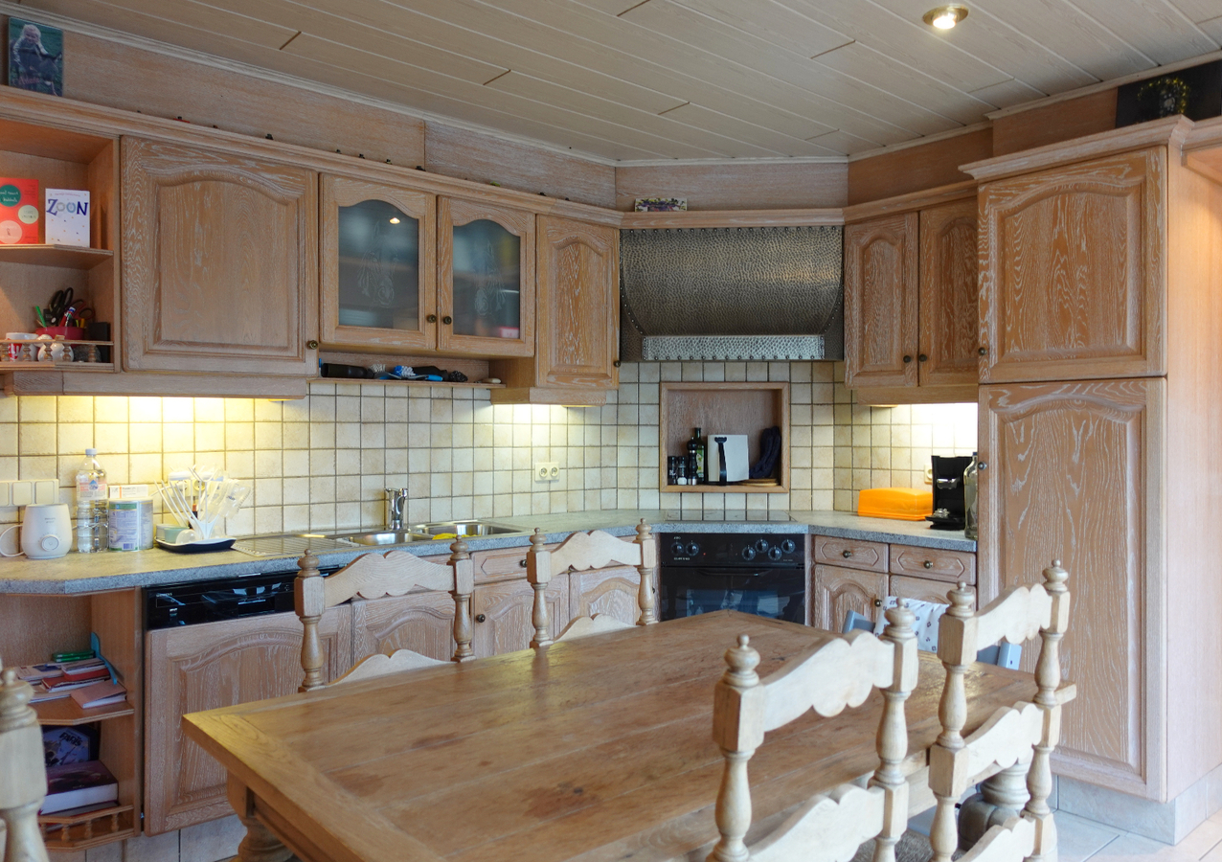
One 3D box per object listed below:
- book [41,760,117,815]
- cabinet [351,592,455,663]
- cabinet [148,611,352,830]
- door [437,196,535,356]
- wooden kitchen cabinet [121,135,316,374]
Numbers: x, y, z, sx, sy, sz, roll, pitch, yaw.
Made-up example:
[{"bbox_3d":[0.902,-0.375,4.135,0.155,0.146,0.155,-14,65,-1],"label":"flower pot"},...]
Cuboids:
[{"bbox_3d":[-1.588,1.050,2.551,0.186,0.053,0.223,0,0,-40],"label":"book"},{"bbox_3d":[-0.836,0.821,3.107,0.428,0.599,0.571,0,0,-38],"label":"cabinet"},{"bbox_3d":[-1.238,0.834,2.788,0.587,0.576,0.571,0,0,-38],"label":"cabinet"},{"bbox_3d":[-0.483,-0.587,3.346,0.439,0.578,0.030,0,0,-38],"label":"door"},{"bbox_3d":[-1.363,-0.546,2.941,0.611,0.715,0.345,0,0,-40],"label":"wooden kitchen cabinet"}]

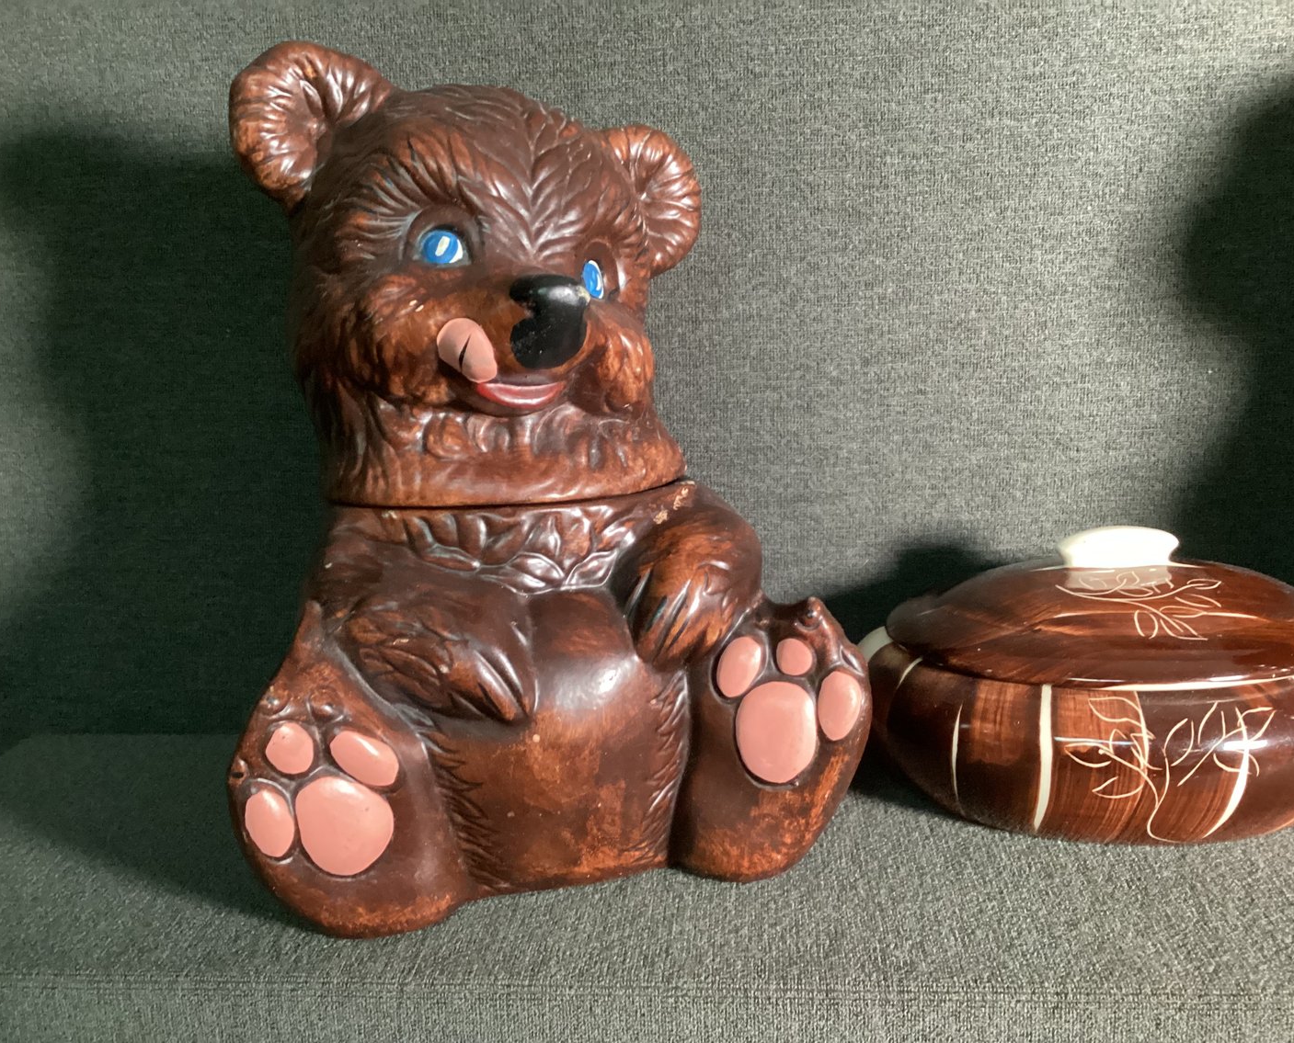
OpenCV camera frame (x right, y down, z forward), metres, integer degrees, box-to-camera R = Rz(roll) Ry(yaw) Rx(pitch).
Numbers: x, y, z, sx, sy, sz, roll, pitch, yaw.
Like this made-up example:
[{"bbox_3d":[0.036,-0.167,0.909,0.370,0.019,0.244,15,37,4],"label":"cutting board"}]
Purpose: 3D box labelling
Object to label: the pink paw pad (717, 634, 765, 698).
[{"bbox_3d":[0.035,0.055,0.467,0.018,0.023,0.009,-7,3,-19],"label":"pink paw pad"}]

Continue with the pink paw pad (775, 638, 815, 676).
[{"bbox_3d":[0.057,0.051,0.475,0.015,0.015,0.008,-9,3,-24],"label":"pink paw pad"}]

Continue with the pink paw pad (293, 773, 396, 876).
[{"bbox_3d":[-0.106,0.107,0.437,0.035,0.036,0.011,-4,2,-5],"label":"pink paw pad"}]

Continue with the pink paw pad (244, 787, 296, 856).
[{"bbox_3d":[-0.133,0.106,0.440,0.018,0.025,0.010,0,2,8],"label":"pink paw pad"}]

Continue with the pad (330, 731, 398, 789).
[{"bbox_3d":[-0.099,0.083,0.439,0.025,0.021,0.010,-5,0,-12],"label":"pad"}]

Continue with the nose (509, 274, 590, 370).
[{"bbox_3d":[-0.033,-0.068,0.423,0.029,0.032,0.022,0,12,-27],"label":"nose"}]

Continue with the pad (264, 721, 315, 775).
[{"bbox_3d":[-0.126,0.080,0.441,0.018,0.018,0.009,-3,2,-2],"label":"pad"}]

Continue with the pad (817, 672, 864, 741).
[{"bbox_3d":[0.075,0.071,0.481,0.021,0.026,0.010,-13,7,-36],"label":"pad"}]

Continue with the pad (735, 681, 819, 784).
[{"bbox_3d":[0.049,0.079,0.469,0.035,0.039,0.011,-9,3,-24],"label":"pad"}]

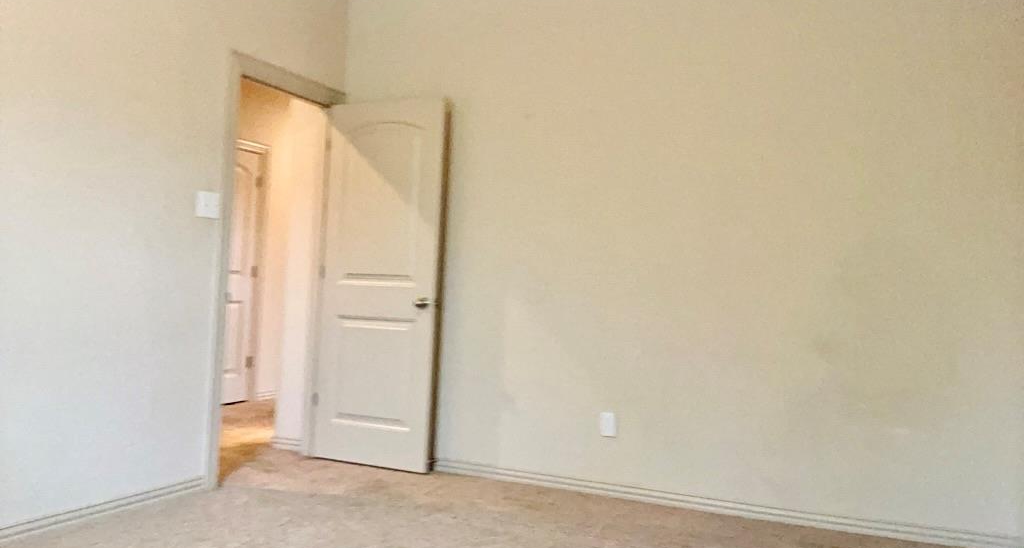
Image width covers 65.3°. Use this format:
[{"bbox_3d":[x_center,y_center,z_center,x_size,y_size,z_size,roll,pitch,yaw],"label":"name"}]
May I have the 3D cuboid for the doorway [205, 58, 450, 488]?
[{"bbox_3d":[-0.920,-0.006,4.163,0.814,2.130,0.935,2,-1,25],"label":"doorway"}]

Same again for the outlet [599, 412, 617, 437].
[{"bbox_3d":[0.480,0.753,3.989,0.077,0.117,0.012,2,-1,25],"label":"outlet"}]

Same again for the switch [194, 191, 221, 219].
[{"bbox_3d":[-1.447,-0.328,3.816,0.012,0.123,0.130,2,-1,25],"label":"switch"}]

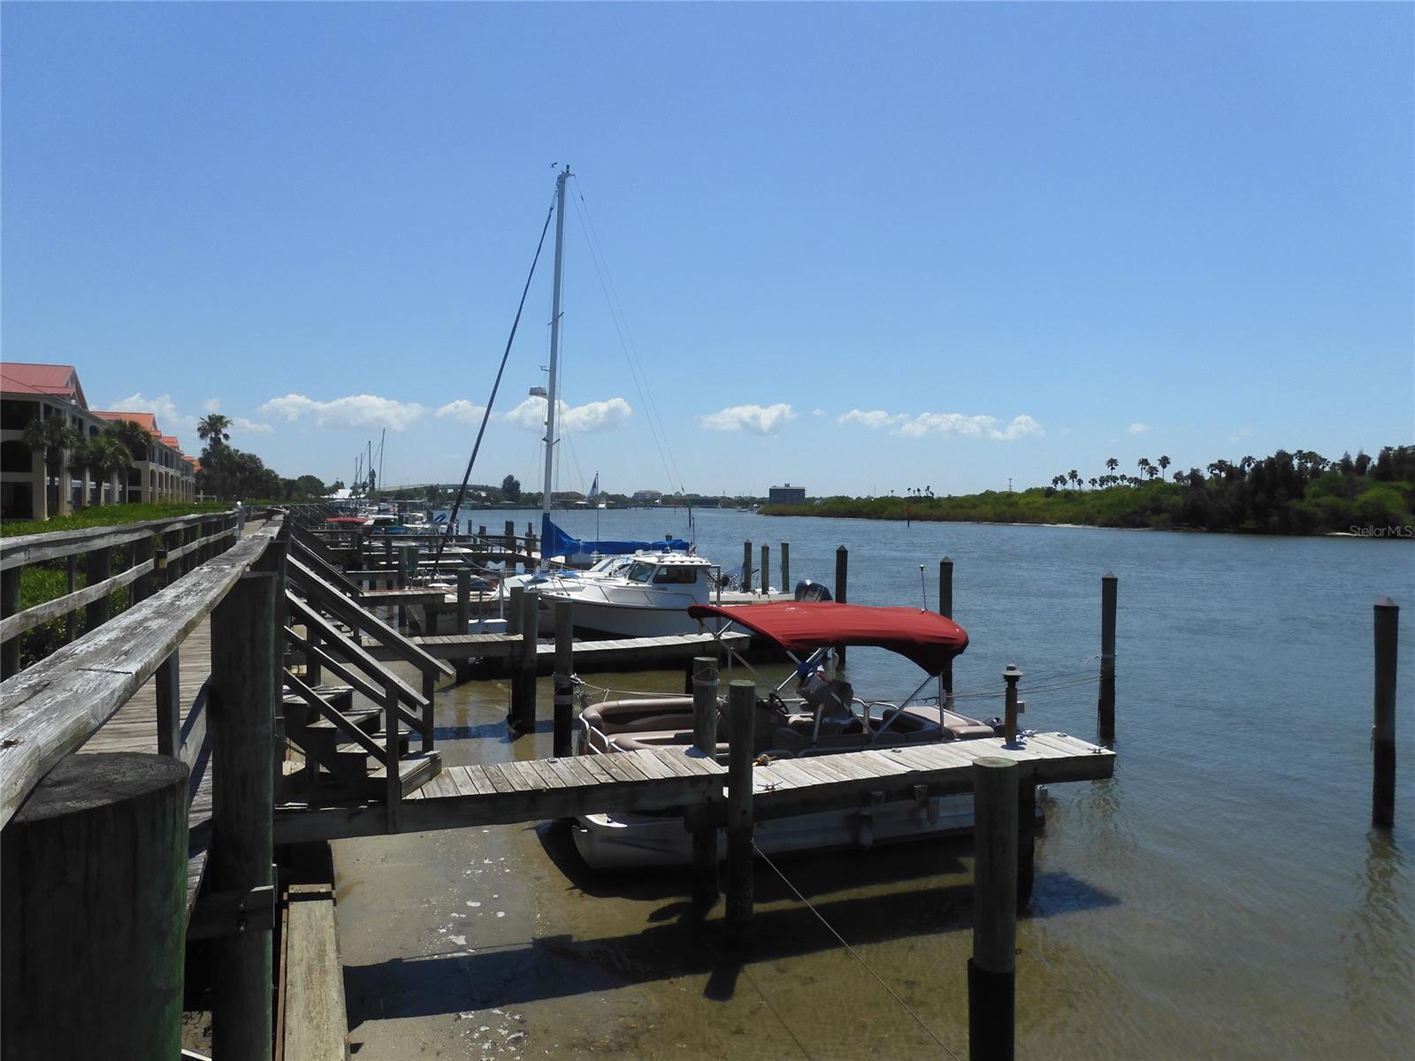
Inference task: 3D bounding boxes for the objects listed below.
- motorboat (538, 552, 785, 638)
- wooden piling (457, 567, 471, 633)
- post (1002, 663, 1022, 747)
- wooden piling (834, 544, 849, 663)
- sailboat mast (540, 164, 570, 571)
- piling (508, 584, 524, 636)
[{"bbox_3d":[-0.339,1.531,21.352,6.750,2.200,2.500,0,2,-23],"label":"motorboat"},{"bbox_3d":[-5.188,2.068,20.893,0.244,2.491,0.244,0,2,-23],"label":"wooden piling"},{"bbox_3d":[3.393,1.943,10.950,0.180,0.913,0.180,-1,2,-19],"label":"post"},{"bbox_3d":[3.229,1.852,23.454,0.261,2.941,0.261,0,2,-23],"label":"wooden piling"},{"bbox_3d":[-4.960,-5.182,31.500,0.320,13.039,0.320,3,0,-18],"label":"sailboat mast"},{"bbox_3d":[-3.624,2.297,18.700,0.260,2.465,0.260,-1,2,-19],"label":"piling"}]

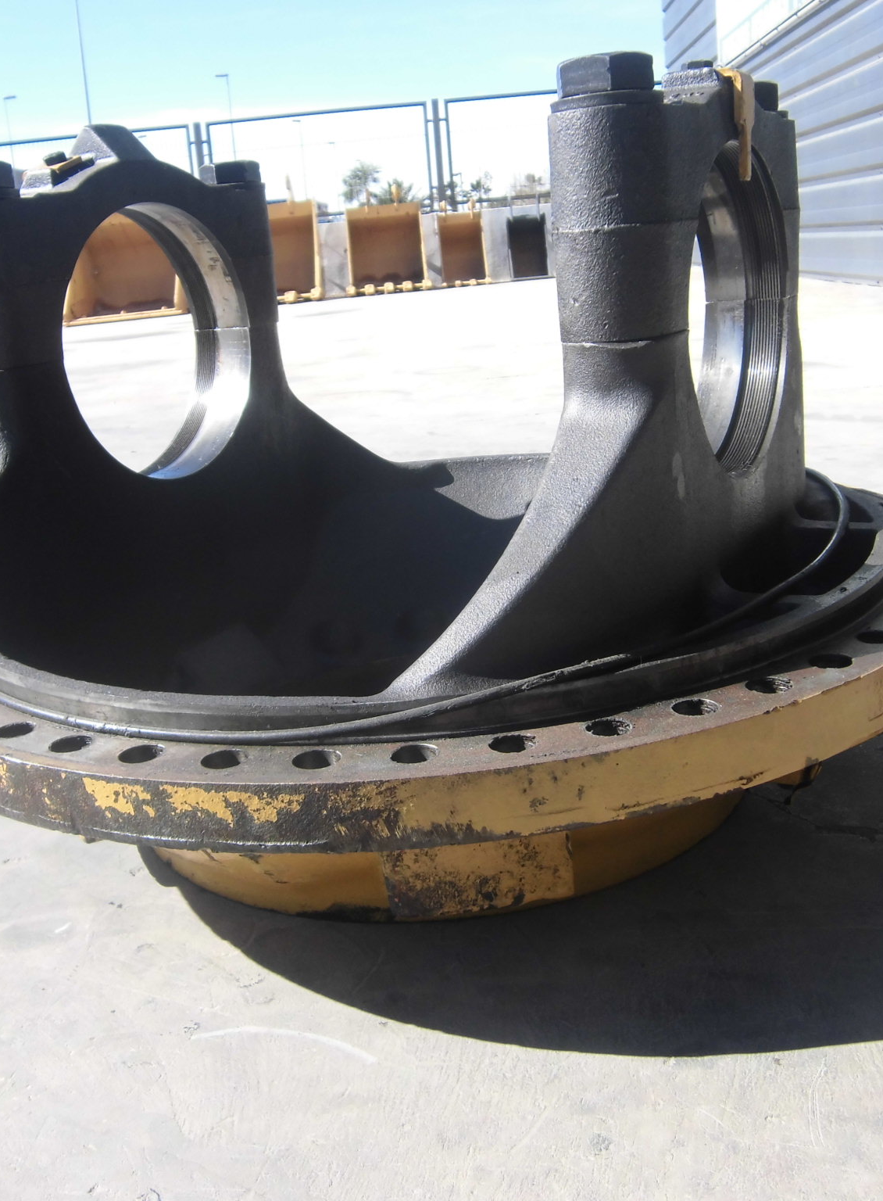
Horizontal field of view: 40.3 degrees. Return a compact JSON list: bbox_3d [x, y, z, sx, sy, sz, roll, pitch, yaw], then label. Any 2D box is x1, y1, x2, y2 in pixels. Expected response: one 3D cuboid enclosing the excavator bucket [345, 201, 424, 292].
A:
[{"bbox_3d":[-0.659,-4.095,13.831,0.913,1.080,0.780,-4,16,3],"label":"excavator bucket"}]

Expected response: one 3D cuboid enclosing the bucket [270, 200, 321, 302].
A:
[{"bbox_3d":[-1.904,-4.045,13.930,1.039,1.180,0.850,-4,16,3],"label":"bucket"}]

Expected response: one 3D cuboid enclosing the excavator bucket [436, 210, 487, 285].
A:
[{"bbox_3d":[0.231,-4.069,13.752,0.552,0.900,0.680,-4,16,3],"label":"excavator bucket"}]

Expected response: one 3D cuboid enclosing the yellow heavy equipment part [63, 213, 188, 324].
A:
[{"bbox_3d":[-3.665,-3.925,13.955,1.430,1.300,0.900,-4,16,3],"label":"yellow heavy equipment part"}]

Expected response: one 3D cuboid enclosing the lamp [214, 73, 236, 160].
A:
[{"bbox_3d":[-11.136,-22.665,64.369,0.780,10.000,0.280,-5,16,0],"label":"lamp"}]

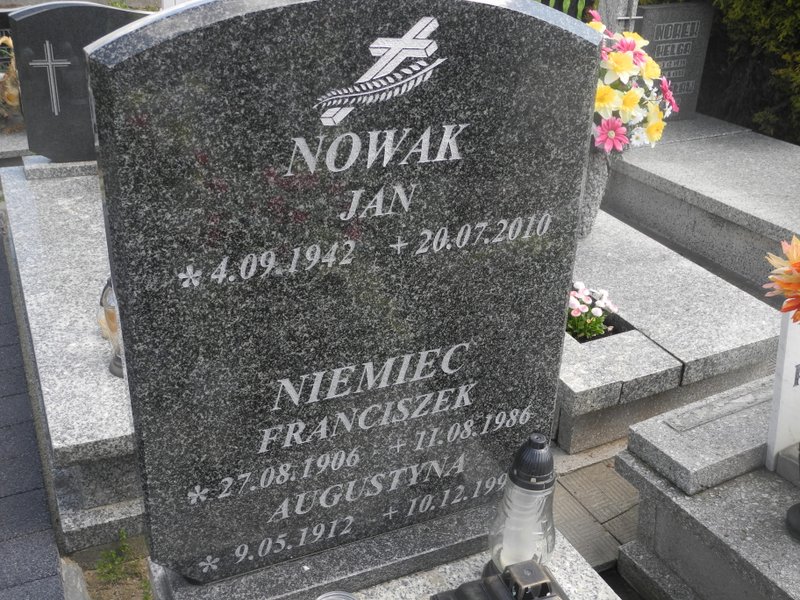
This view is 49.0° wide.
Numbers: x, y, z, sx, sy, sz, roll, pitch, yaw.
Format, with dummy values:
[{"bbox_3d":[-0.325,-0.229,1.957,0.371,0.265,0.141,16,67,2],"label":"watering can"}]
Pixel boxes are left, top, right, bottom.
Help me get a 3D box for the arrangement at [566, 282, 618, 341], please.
[{"bbox_3d":[0.545,0.028,2.500,0.155,0.135,0.145,8,26,12],"label":"arrangement"}]

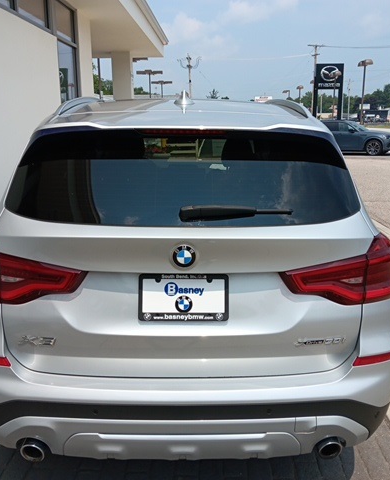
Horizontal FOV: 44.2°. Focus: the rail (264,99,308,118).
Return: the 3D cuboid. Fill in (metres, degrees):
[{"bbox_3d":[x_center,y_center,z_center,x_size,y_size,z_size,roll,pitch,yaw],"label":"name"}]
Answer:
[{"bbox_3d":[0.475,-0.781,2.973,0.080,0.140,1.900,0,14,-1],"label":"rail"}]

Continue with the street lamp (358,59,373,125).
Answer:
[{"bbox_3d":[14.266,-11.681,40.903,1.350,6.700,0.420,11,17,39],"label":"street lamp"}]

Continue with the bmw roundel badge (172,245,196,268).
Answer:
[{"bbox_3d":[-0.038,0.056,1.618,0.082,0.082,0.010,0,14,-1],"label":"bmw roundel badge"}]

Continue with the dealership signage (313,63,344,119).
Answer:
[{"bbox_3d":[15.149,-15.698,54.851,3.150,8.000,0.500,2,14,8],"label":"dealership signage"}]

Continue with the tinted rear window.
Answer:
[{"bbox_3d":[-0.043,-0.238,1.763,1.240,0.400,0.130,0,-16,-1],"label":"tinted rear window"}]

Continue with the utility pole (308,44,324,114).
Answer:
[{"bbox_3d":[17.149,-21.242,68.946,2.400,12.200,0.300,2,14,10],"label":"utility pole"}]

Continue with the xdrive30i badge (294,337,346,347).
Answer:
[{"bbox_3d":[0.439,0.358,1.695,0.180,0.026,0.006,-3,19,-13],"label":"xdrive30i badge"}]

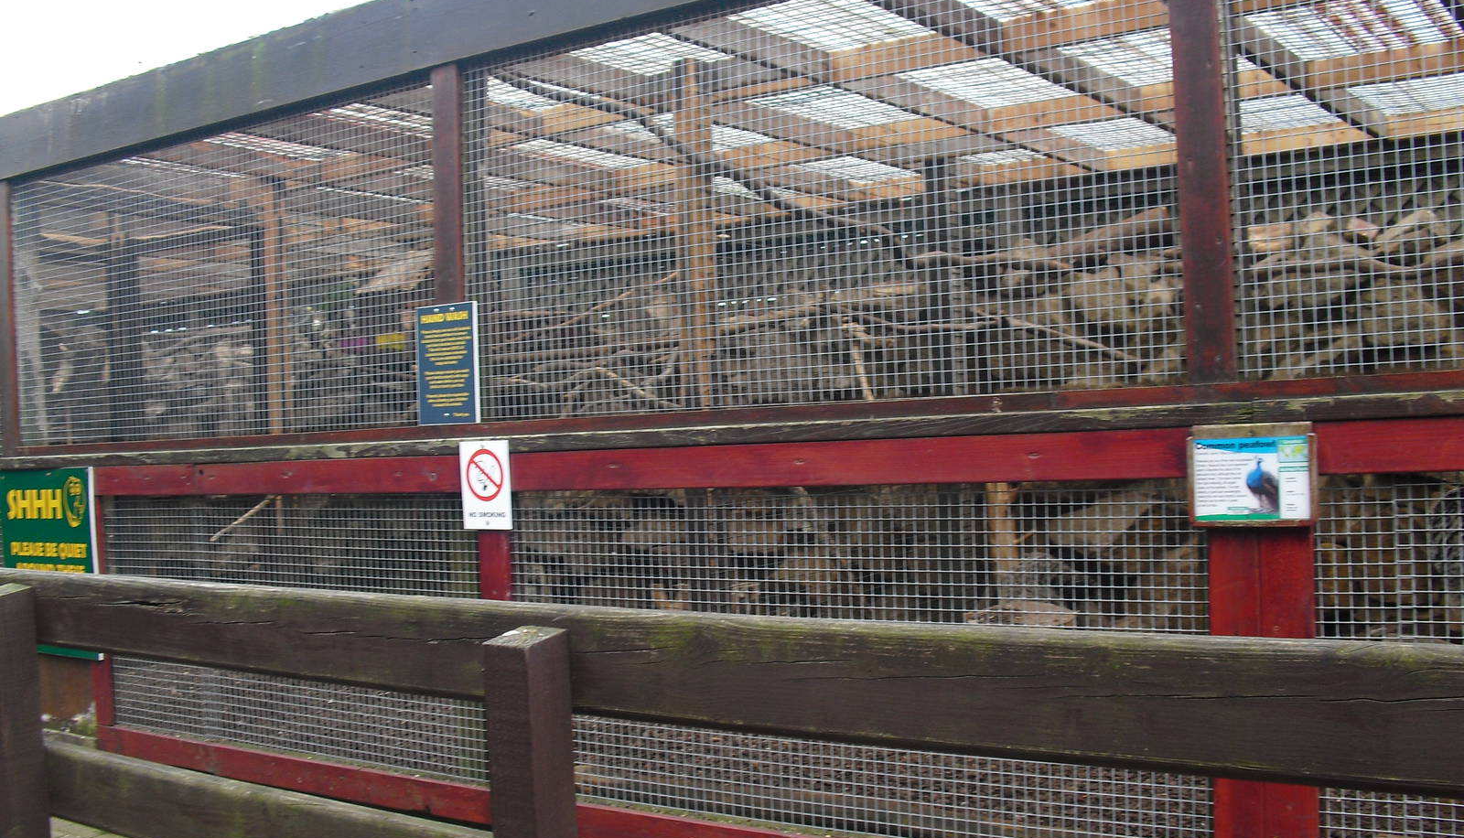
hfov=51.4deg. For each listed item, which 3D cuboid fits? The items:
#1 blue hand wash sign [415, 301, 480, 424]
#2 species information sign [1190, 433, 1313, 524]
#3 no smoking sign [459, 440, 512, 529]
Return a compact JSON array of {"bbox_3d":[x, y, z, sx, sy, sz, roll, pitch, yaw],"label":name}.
[{"bbox_3d":[-0.699,-0.135,3.757,0.197,0.295,0.018,-2,-1,35],"label":"blue hand wash sign"},{"bbox_3d":[0.898,0.107,2.619,0.218,0.154,0.022,-2,-1,35],"label":"species information sign"},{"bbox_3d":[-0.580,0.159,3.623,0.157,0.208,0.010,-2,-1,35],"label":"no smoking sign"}]

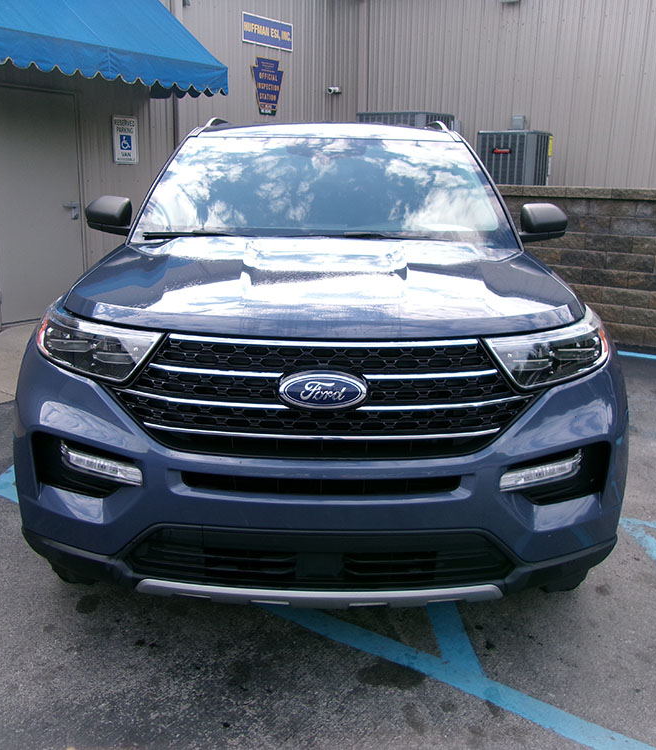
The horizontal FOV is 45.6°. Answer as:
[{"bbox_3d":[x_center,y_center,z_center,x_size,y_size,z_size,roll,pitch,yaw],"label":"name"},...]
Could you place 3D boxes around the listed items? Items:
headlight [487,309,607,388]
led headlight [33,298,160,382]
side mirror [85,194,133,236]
[{"bbox_3d":[0.665,-0.096,2.349,0.465,0.170,0.430,1,14,0],"label":"headlight"},{"bbox_3d":[-0.680,-0.119,2.347,0.465,0.170,0.430,1,14,0],"label":"led headlight"},{"bbox_3d":[-1.014,-0.746,3.629,0.239,0.200,0.160,1,14,0],"label":"side mirror"}]

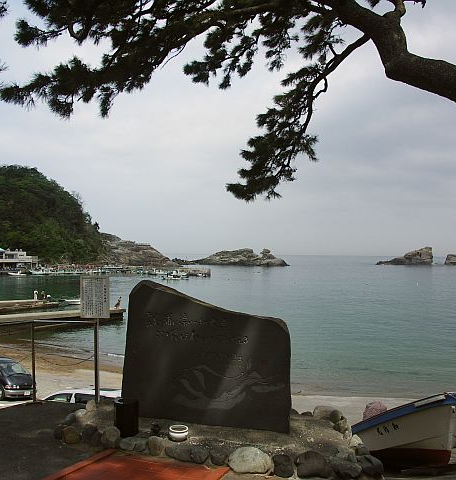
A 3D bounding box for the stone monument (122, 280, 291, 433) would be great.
[{"bbox_3d":[-0.225,1.205,5.600,1.780,1.510,0.300,0,-2,16],"label":"stone monument"}]

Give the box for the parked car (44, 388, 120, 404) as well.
[{"bbox_3d":[-5.300,6.350,19.400,4.450,1.460,1.700,0,-2,10],"label":"parked car"}]

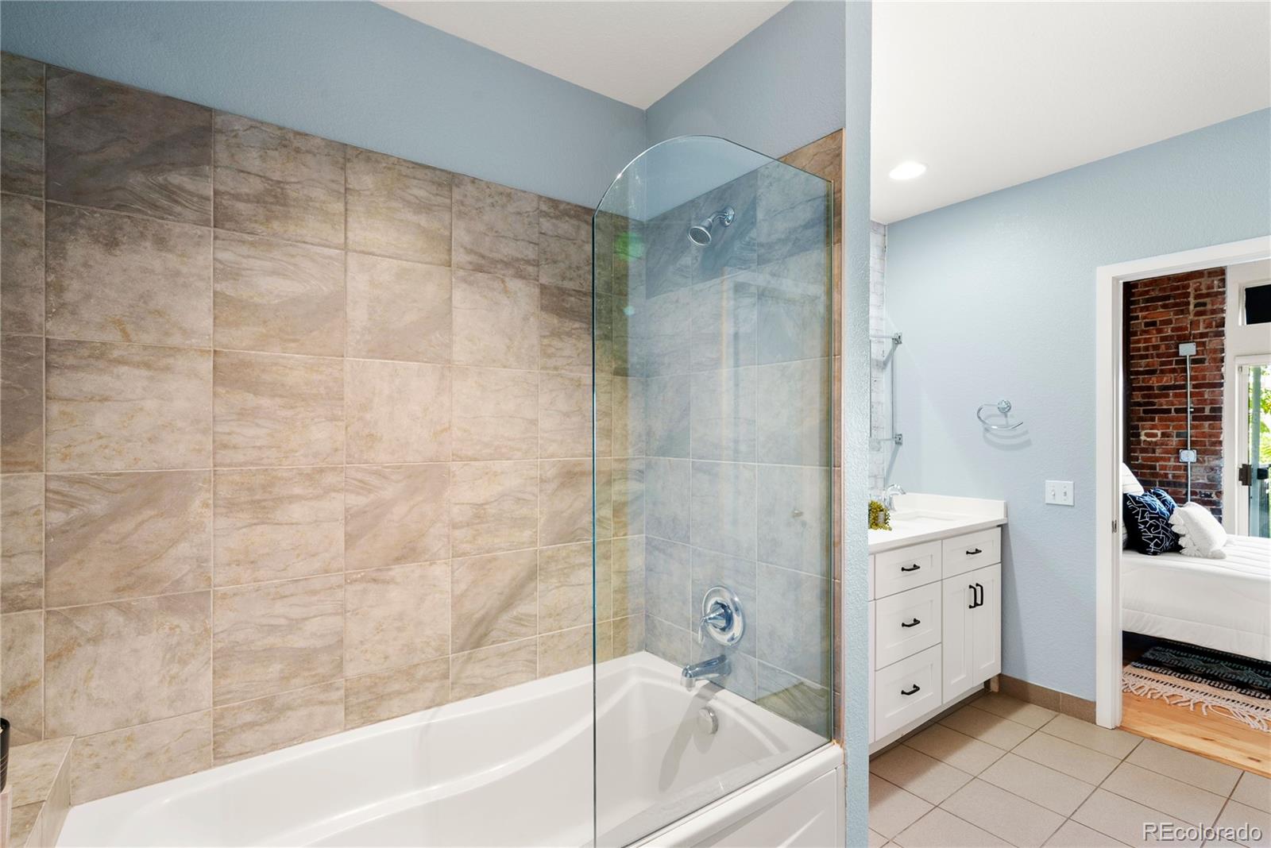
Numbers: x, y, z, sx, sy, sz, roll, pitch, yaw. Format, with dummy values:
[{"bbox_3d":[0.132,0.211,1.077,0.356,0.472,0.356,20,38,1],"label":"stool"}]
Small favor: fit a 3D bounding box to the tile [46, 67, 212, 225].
[{"bbox_3d":[-1.195,-0.647,1.352,0.300,0.302,0.010,0,-1,-36],"label":"tile"}]

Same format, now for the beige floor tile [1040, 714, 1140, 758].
[{"bbox_3d":[2.040,1.400,2.535,0.267,0.010,0.299,0,-1,-36],"label":"beige floor tile"}]

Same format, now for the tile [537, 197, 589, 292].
[{"bbox_3d":[-0.211,-0.642,2.074,0.302,0.302,0.010,0,-1,-36],"label":"tile"}]

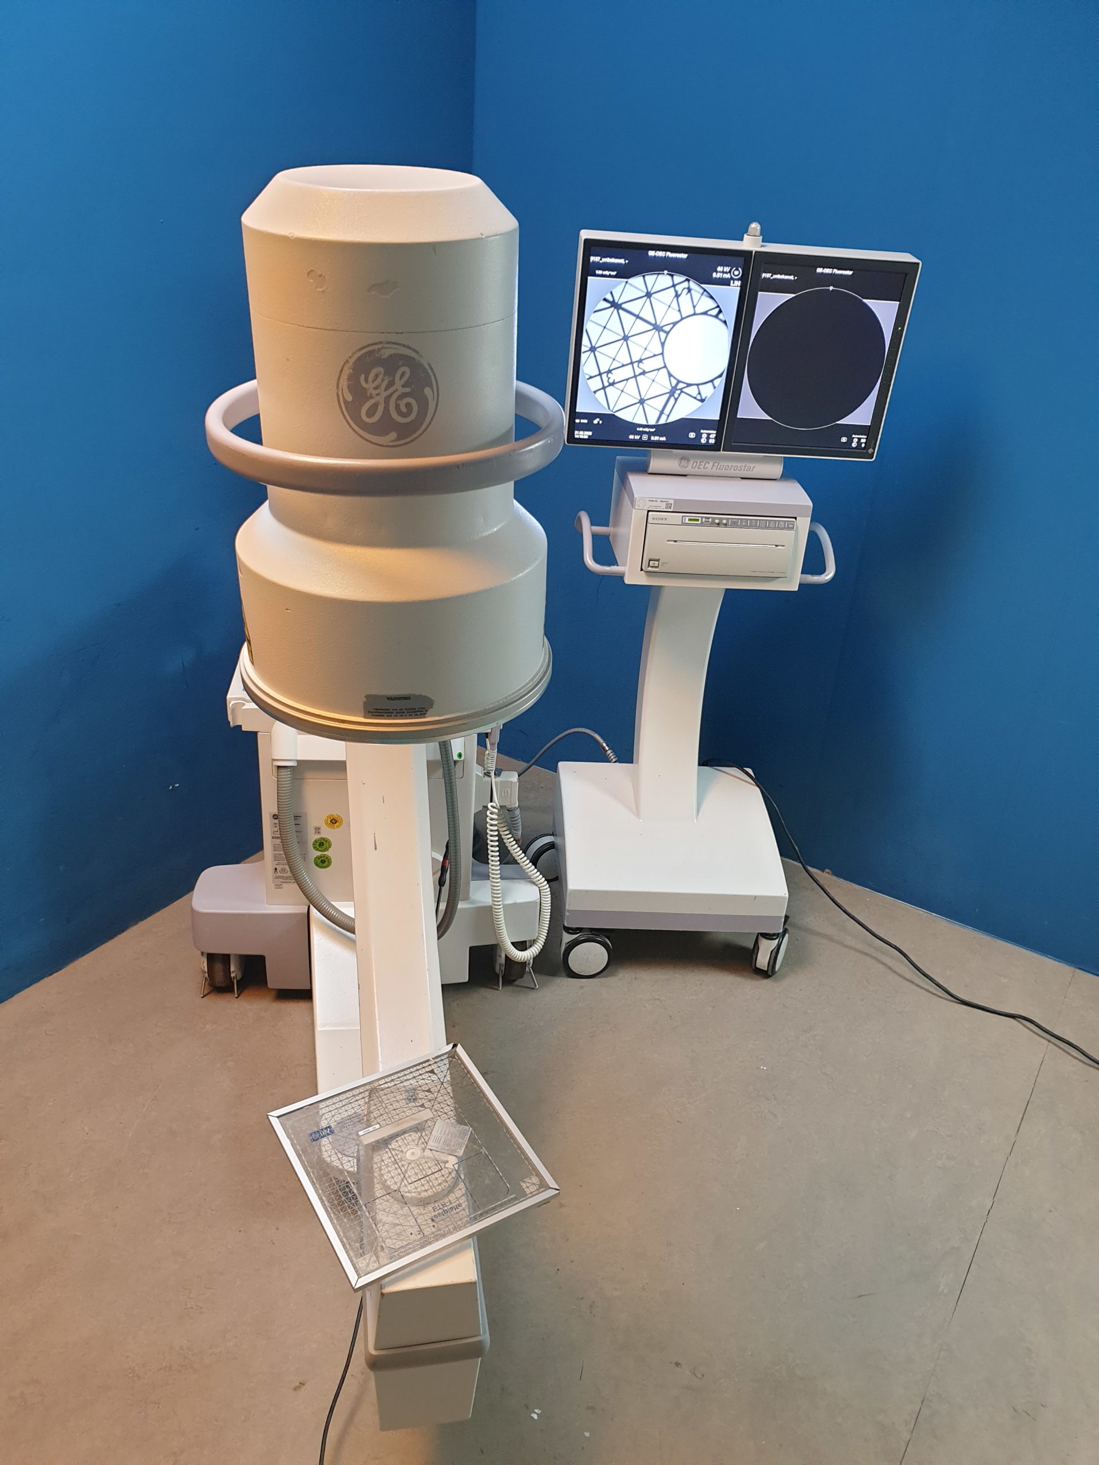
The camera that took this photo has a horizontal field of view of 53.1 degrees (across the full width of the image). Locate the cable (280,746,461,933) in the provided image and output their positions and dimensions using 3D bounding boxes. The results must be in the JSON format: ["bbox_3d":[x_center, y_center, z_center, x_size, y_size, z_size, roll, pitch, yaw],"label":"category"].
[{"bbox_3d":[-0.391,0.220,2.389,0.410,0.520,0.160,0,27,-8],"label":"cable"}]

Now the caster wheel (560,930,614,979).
[{"bbox_3d":[0.090,0.548,2.774,0.127,0.136,0.058,-4,28,-14],"label":"caster wheel"}]

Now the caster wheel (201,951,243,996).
[{"bbox_3d":[-0.786,0.551,2.653,0.103,0.125,0.112,0,27,-8],"label":"caster wheel"}]

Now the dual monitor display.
[{"bbox_3d":[0.383,-0.791,2.284,0.670,0.405,0.085,2,33,-5],"label":"dual monitor display"}]

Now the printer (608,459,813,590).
[{"bbox_3d":[0.356,-0.487,2.522,0.380,0.195,0.380,2,27,-4],"label":"printer"}]

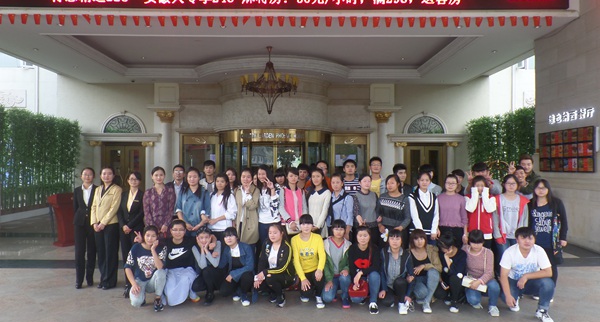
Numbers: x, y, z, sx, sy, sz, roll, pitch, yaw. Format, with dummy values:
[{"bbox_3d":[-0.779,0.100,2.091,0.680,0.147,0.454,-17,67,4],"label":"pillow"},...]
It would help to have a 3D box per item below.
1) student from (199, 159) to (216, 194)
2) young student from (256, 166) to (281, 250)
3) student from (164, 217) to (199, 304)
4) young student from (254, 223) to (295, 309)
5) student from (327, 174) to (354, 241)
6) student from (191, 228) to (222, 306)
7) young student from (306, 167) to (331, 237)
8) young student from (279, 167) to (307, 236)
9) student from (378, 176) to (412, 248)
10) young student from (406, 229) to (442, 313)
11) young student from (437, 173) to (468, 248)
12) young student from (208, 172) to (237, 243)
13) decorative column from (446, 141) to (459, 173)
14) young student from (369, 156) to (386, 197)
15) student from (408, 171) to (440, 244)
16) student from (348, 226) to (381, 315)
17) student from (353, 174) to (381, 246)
[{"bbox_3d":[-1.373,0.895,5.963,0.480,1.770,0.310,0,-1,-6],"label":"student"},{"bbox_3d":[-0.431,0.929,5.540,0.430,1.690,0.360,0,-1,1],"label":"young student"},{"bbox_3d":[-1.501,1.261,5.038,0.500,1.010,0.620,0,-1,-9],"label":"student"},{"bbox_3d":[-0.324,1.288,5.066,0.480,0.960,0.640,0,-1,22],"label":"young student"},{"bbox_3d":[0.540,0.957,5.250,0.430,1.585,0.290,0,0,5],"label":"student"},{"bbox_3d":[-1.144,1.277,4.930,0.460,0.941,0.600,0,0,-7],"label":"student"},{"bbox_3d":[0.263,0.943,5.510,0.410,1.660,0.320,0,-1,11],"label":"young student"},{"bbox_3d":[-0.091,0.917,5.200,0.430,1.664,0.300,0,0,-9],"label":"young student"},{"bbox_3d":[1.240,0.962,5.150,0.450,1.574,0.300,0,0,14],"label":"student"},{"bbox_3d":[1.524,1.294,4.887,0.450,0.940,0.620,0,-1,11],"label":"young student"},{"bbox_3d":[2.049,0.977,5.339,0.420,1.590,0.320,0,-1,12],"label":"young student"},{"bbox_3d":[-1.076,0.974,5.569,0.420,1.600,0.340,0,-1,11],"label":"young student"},{"bbox_3d":[5.449,0.552,14.200,0.400,2.529,0.360,0,0,0],"label":"decorative column"},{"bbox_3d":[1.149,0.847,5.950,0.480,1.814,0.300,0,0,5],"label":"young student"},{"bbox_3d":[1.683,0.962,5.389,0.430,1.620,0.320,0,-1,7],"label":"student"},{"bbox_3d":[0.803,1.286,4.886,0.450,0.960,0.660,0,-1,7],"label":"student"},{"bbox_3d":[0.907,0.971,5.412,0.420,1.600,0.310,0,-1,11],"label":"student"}]

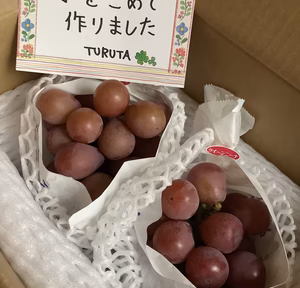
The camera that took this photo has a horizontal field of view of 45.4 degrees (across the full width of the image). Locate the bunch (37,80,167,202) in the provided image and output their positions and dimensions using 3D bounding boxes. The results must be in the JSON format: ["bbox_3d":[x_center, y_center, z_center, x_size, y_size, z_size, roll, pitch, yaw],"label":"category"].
[{"bbox_3d":[-0.041,0.001,0.328,0.112,0.085,0.115,15,56,7],"label":"bunch"}]

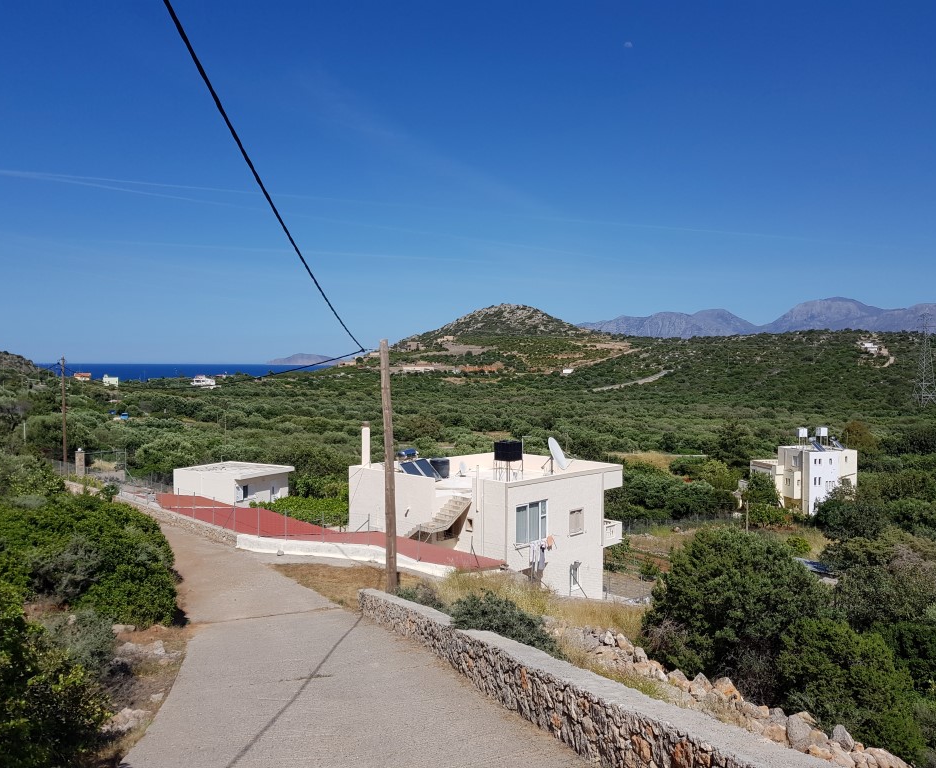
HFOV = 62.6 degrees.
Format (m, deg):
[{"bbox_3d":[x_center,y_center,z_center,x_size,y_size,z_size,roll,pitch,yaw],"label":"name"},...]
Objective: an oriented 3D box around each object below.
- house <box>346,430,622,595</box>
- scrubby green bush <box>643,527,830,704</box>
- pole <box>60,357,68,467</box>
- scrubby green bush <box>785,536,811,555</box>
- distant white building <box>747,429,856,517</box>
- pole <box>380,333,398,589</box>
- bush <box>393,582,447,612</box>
[{"bbox_3d":[1.098,7.110,40.796,9.400,8.200,11.000,2,2,44],"label":"house"},{"bbox_3d":[4.950,4.333,14.333,3.400,3.300,3.100,1,2,19],"label":"scrubby green bush"},{"bbox_3d":[-25.970,1.770,49.500,0.250,7.050,0.250,0,2,0],"label":"pole"},{"bbox_3d":[29.133,14.279,68.000,2.300,1.650,2.200,1,2,23],"label":"scrubby green bush"},{"bbox_3d":[49.720,12.843,114.991,9.600,10.900,11.500,0,2,-13],"label":"distant white building"},{"bbox_3d":[-2.220,2.292,21.276,0.270,7.010,0.270,-2,2,0],"label":"pole"},{"bbox_3d":[-0.895,3.960,14.200,1.000,0.720,0.900,0,2,0],"label":"bush"}]

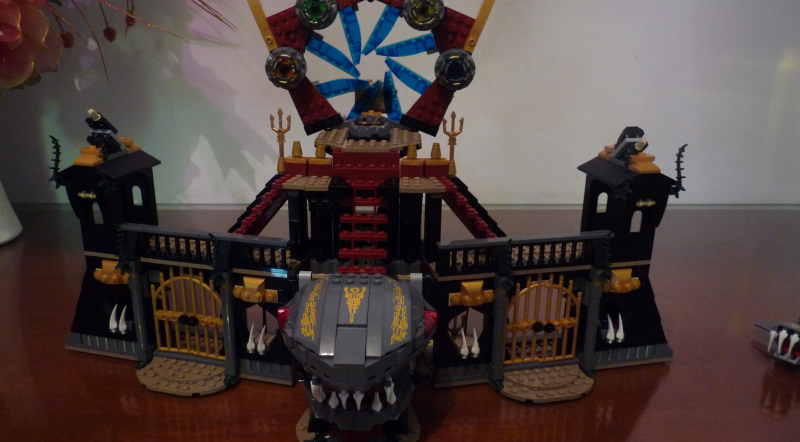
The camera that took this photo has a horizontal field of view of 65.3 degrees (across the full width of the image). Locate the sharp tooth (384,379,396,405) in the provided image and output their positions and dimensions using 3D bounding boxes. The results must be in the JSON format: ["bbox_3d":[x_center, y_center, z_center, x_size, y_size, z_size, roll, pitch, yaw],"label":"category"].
[{"bbox_3d":[-0.005,0.100,0.364,0.006,0.015,0.007,-6,20,-19],"label":"sharp tooth"}]

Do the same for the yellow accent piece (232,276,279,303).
[{"bbox_3d":[-0.101,0.048,0.428,0.033,0.016,0.008,5,19,13],"label":"yellow accent piece"}]

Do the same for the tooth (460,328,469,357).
[{"bbox_3d":[0.044,0.084,0.429,0.006,0.021,0.006,-4,18,-13],"label":"tooth"}]

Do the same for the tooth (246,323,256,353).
[{"bbox_3d":[-0.103,0.081,0.433,0.006,0.021,0.006,5,18,14],"label":"tooth"}]

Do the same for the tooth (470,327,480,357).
[{"bbox_3d":[0.052,0.084,0.431,0.006,0.021,0.006,-4,18,-13],"label":"tooth"}]

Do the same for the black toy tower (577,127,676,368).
[{"bbox_3d":[0.173,0.022,0.459,0.077,0.184,0.048,-3,19,-12],"label":"black toy tower"}]

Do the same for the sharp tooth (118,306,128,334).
[{"bbox_3d":[-0.206,0.075,0.466,0.007,0.021,0.009,5,19,13],"label":"sharp tooth"}]

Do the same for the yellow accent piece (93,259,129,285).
[{"bbox_3d":[-0.210,0.038,0.454,0.033,0.016,0.008,5,19,13],"label":"yellow accent piece"}]

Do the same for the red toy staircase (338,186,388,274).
[{"bbox_3d":[-0.024,0.005,0.424,0.032,0.056,0.054,1,17,0],"label":"red toy staircase"}]

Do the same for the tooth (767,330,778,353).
[{"bbox_3d":[0.294,0.095,0.493,0.006,0.020,0.006,13,21,34],"label":"tooth"}]

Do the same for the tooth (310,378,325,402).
[{"bbox_3d":[-0.044,0.089,0.330,0.007,0.013,0.007,9,19,24],"label":"tooth"}]

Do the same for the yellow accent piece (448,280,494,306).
[{"bbox_3d":[0.048,0.048,0.418,0.030,0.016,0.012,-4,18,-13],"label":"yellow accent piece"}]

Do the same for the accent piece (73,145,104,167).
[{"bbox_3d":[-0.210,-0.044,0.422,0.017,0.012,0.016,5,19,13],"label":"accent piece"}]

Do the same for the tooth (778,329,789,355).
[{"bbox_3d":[0.287,0.091,0.470,0.008,0.020,0.006,-14,24,-37],"label":"tooth"}]

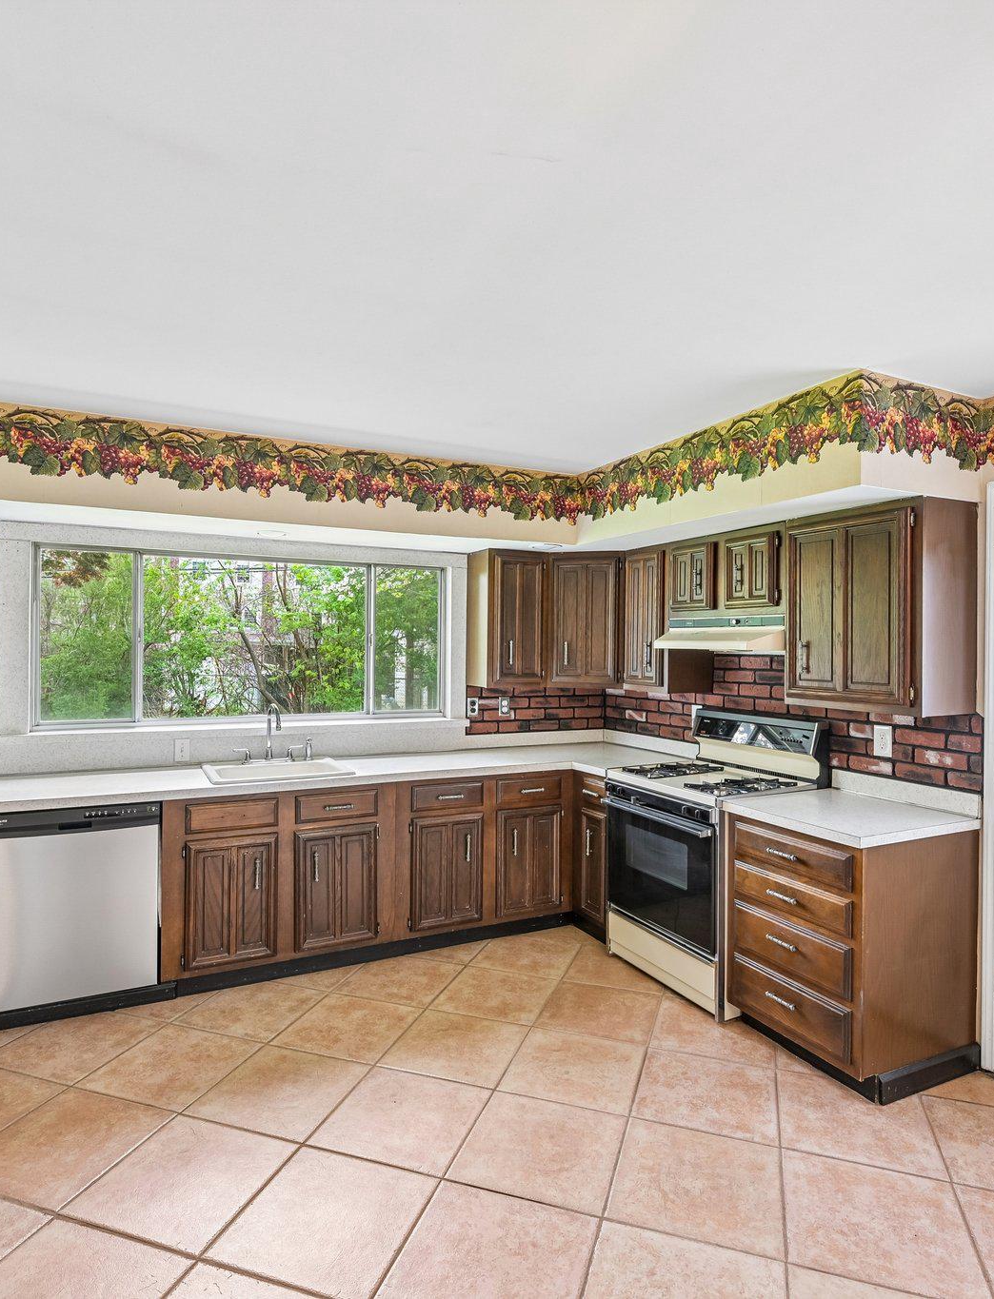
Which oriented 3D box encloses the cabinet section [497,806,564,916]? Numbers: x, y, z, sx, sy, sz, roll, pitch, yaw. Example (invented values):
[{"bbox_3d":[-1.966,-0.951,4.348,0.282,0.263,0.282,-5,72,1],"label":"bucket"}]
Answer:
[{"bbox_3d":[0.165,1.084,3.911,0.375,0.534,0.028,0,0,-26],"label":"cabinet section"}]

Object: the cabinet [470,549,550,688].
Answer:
[{"bbox_3d":[0.068,-0.170,4.457,0.390,0.780,0.310,1,0,-27],"label":"cabinet"}]

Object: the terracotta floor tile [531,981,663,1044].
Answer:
[{"bbox_3d":[0.433,1.530,3.197,0.455,0.010,0.455,1,0,19],"label":"terracotta floor tile"}]

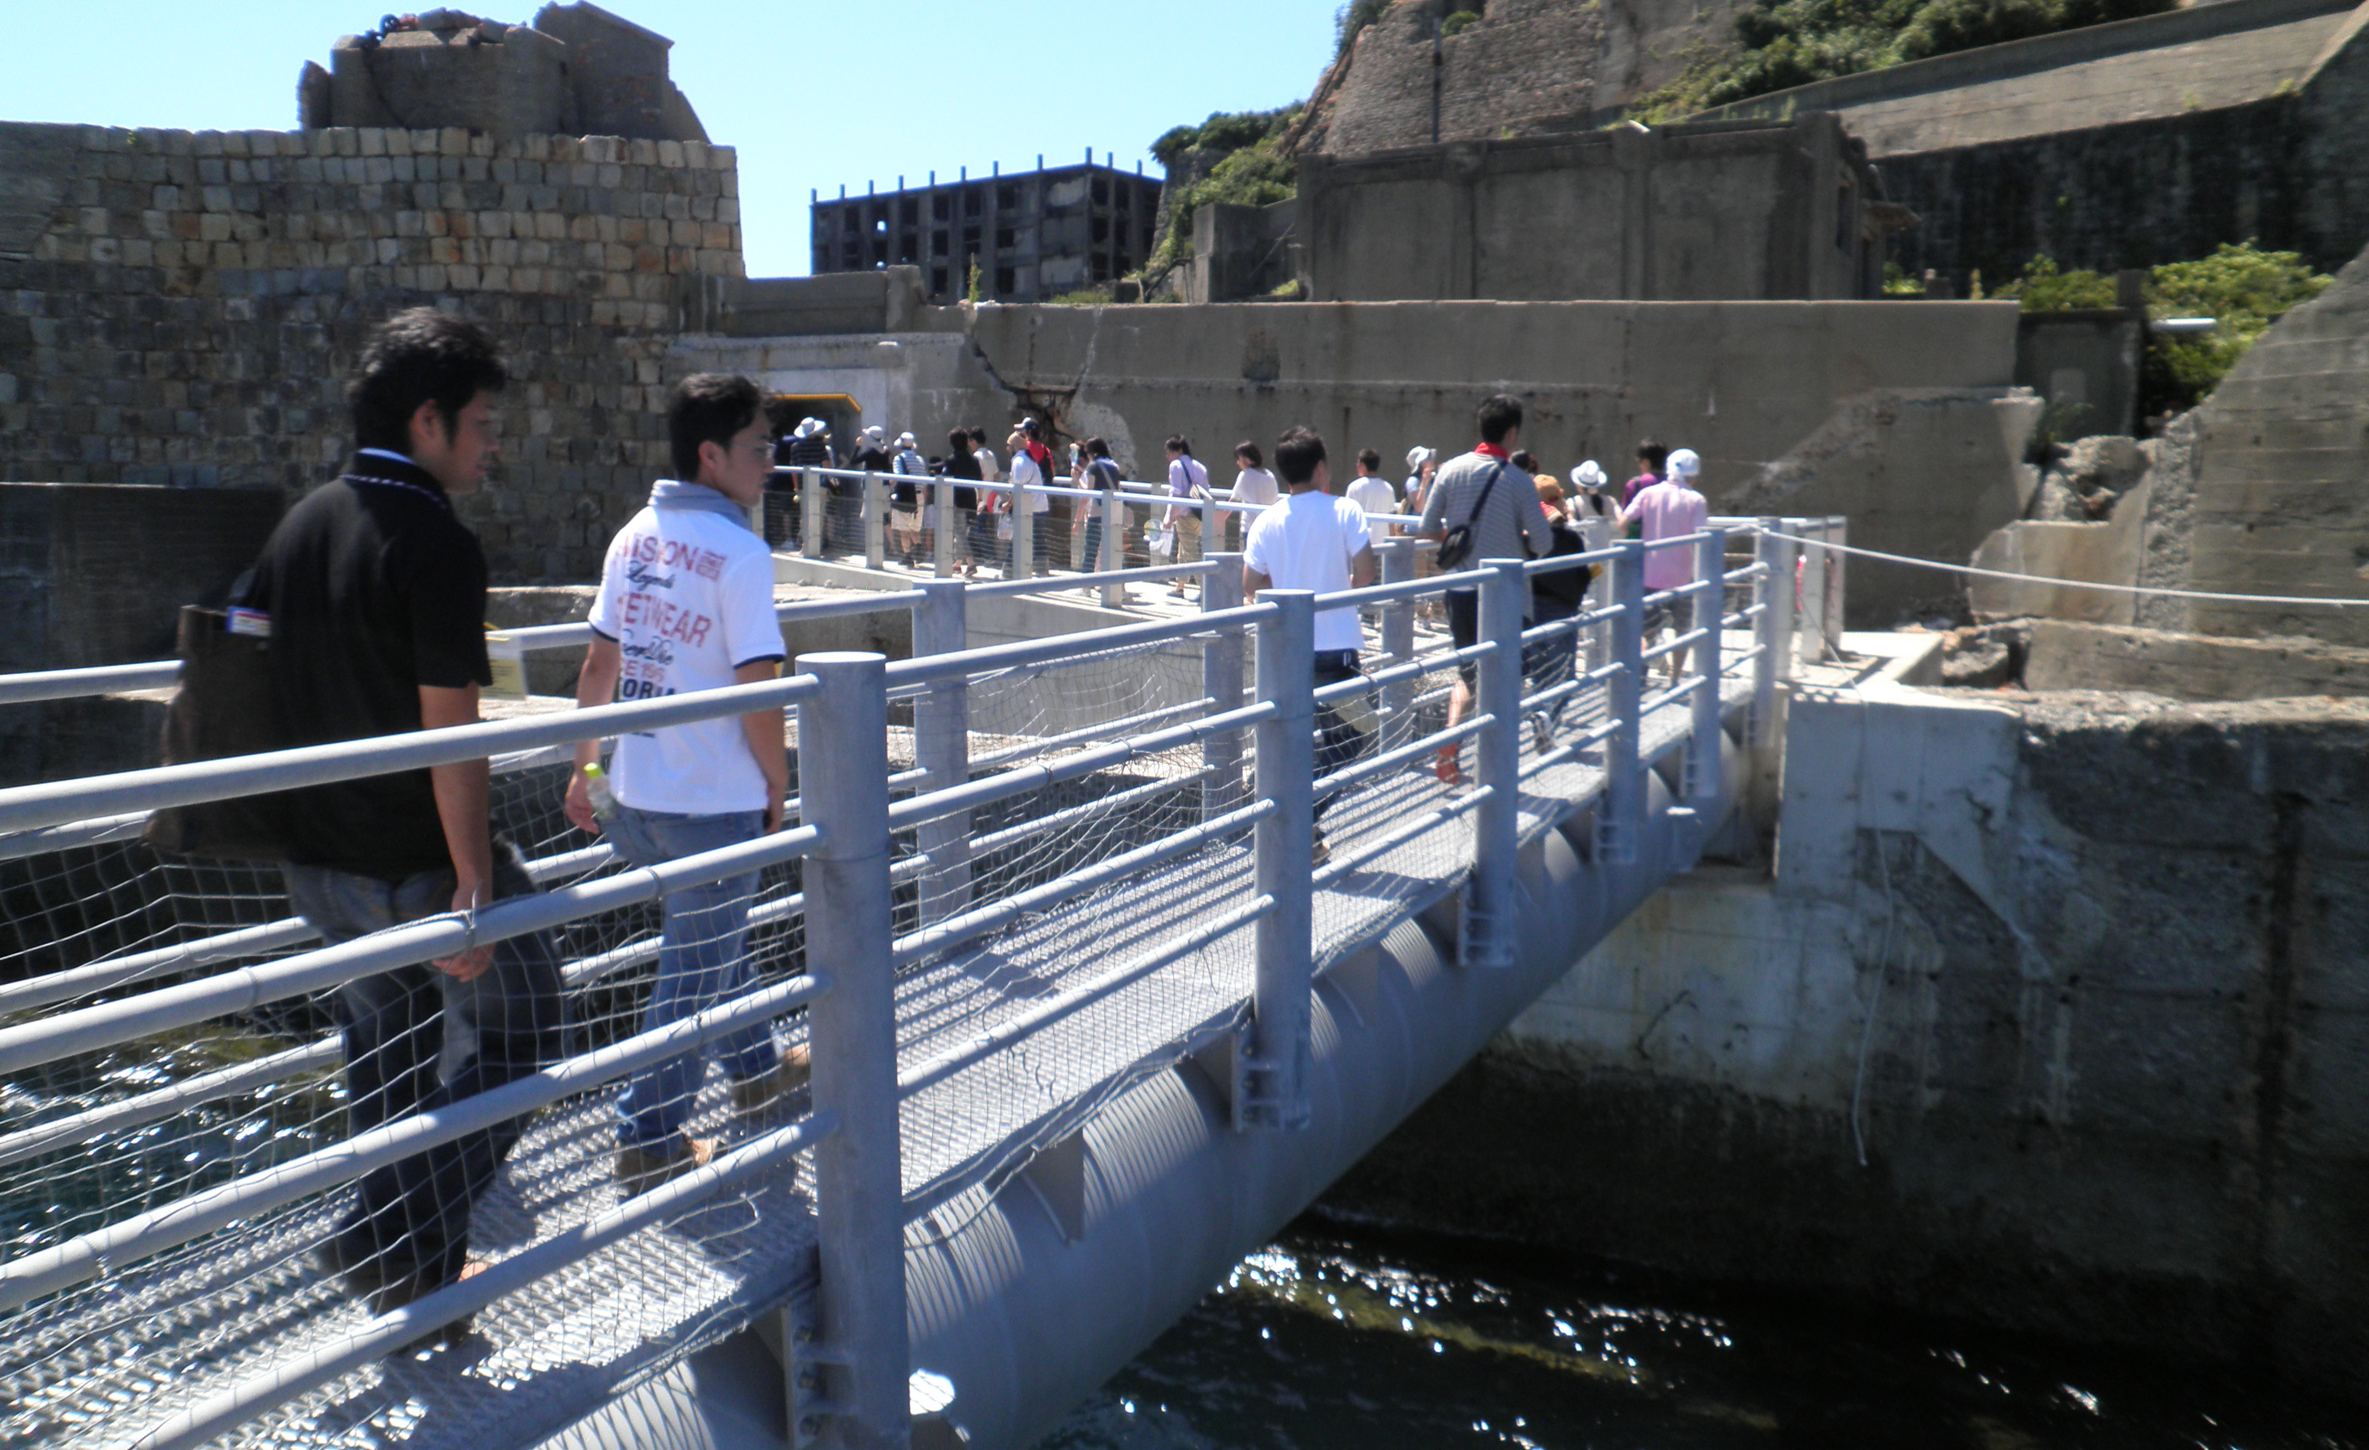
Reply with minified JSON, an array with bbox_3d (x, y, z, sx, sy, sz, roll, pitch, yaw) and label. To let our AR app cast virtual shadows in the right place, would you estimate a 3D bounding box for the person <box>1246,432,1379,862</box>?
[{"bbox_3d":[0.484,-0.313,6.900,0.520,1.641,0.460,3,8,22],"label":"person"}]

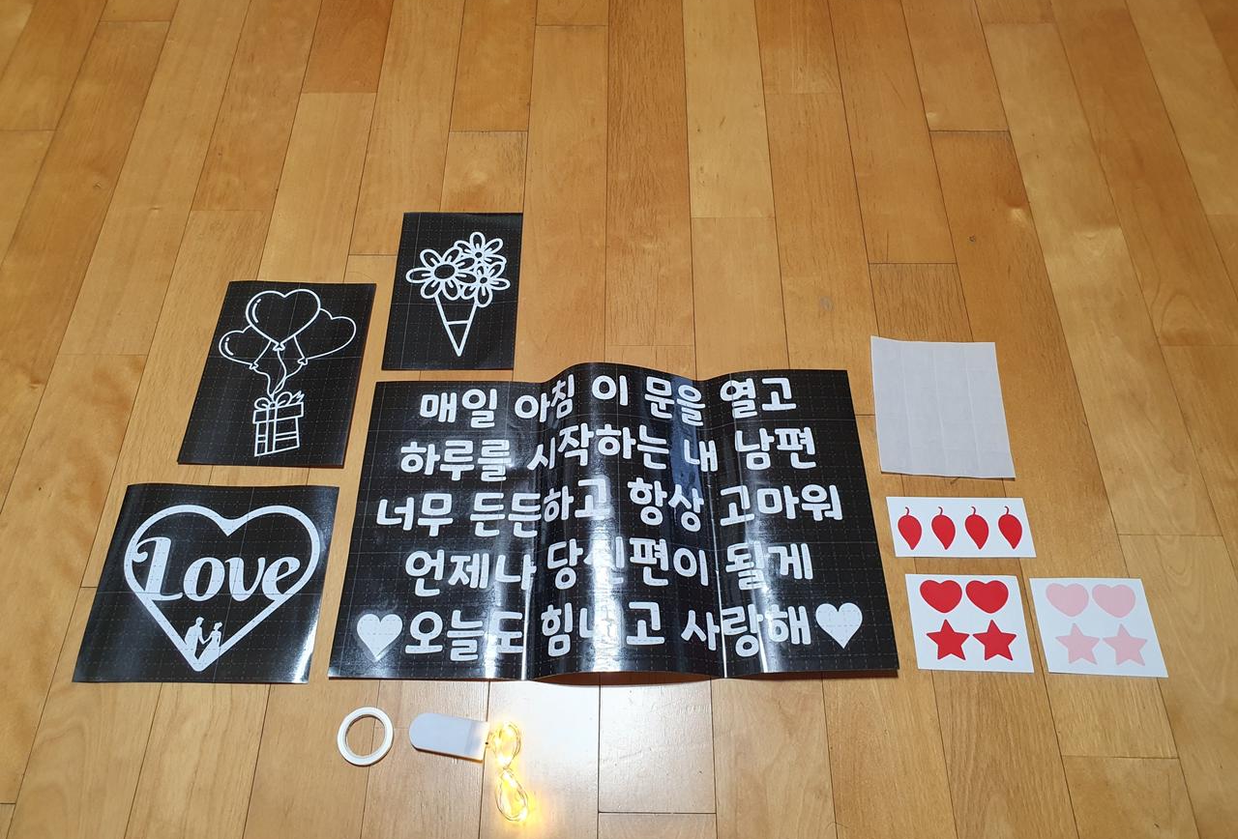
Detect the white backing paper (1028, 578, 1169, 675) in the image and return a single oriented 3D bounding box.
[{"bbox_3d":[0.330,0.142,0.642,0.078,0.004,0.068,0,62,1],"label":"white backing paper"}]

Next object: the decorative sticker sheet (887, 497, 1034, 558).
[{"bbox_3d":[0.249,0.078,0.678,0.100,0.004,0.046,0,62,1],"label":"decorative sticker sheet"}]

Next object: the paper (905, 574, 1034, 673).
[{"bbox_3d":[0.242,0.141,0.644,0.077,0.004,0.067,1,62,1],"label":"paper"}]

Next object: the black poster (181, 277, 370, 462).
[{"bbox_3d":[-0.270,-0.040,0.749,0.126,0.008,0.172,1,62,2],"label":"black poster"}]

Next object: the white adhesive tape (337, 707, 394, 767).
[{"bbox_3d":[-0.167,0.209,0.614,0.038,0.005,0.038,0,62,1],"label":"white adhesive tape"}]

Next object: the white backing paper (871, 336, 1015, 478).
[{"bbox_3d":[0.250,-0.011,0.724,0.098,0.009,0.121,3,62,2],"label":"white backing paper"}]

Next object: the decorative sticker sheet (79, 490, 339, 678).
[{"bbox_3d":[-0.290,0.115,0.664,0.161,0.010,0.146,0,62,1],"label":"decorative sticker sheet"}]

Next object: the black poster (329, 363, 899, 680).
[{"bbox_3d":[-0.006,0.067,0.675,0.377,0.028,0.233,0,62,1],"label":"black poster"}]

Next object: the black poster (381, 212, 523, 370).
[{"bbox_3d":[-0.138,-0.112,0.785,0.106,0.007,0.163,0,62,1],"label":"black poster"}]

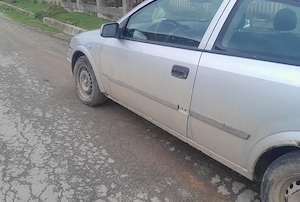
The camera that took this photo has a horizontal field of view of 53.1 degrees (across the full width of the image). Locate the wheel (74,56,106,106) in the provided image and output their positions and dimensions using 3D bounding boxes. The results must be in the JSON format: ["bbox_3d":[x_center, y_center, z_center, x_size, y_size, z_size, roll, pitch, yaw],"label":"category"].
[{"bbox_3d":[-0.686,-0.238,3.515,0.185,0.590,0.595,-17,28,-39],"label":"wheel"}]

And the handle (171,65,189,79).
[{"bbox_3d":[0.215,-0.198,2.065,0.040,0.090,0.172,-8,14,-36],"label":"handle"}]

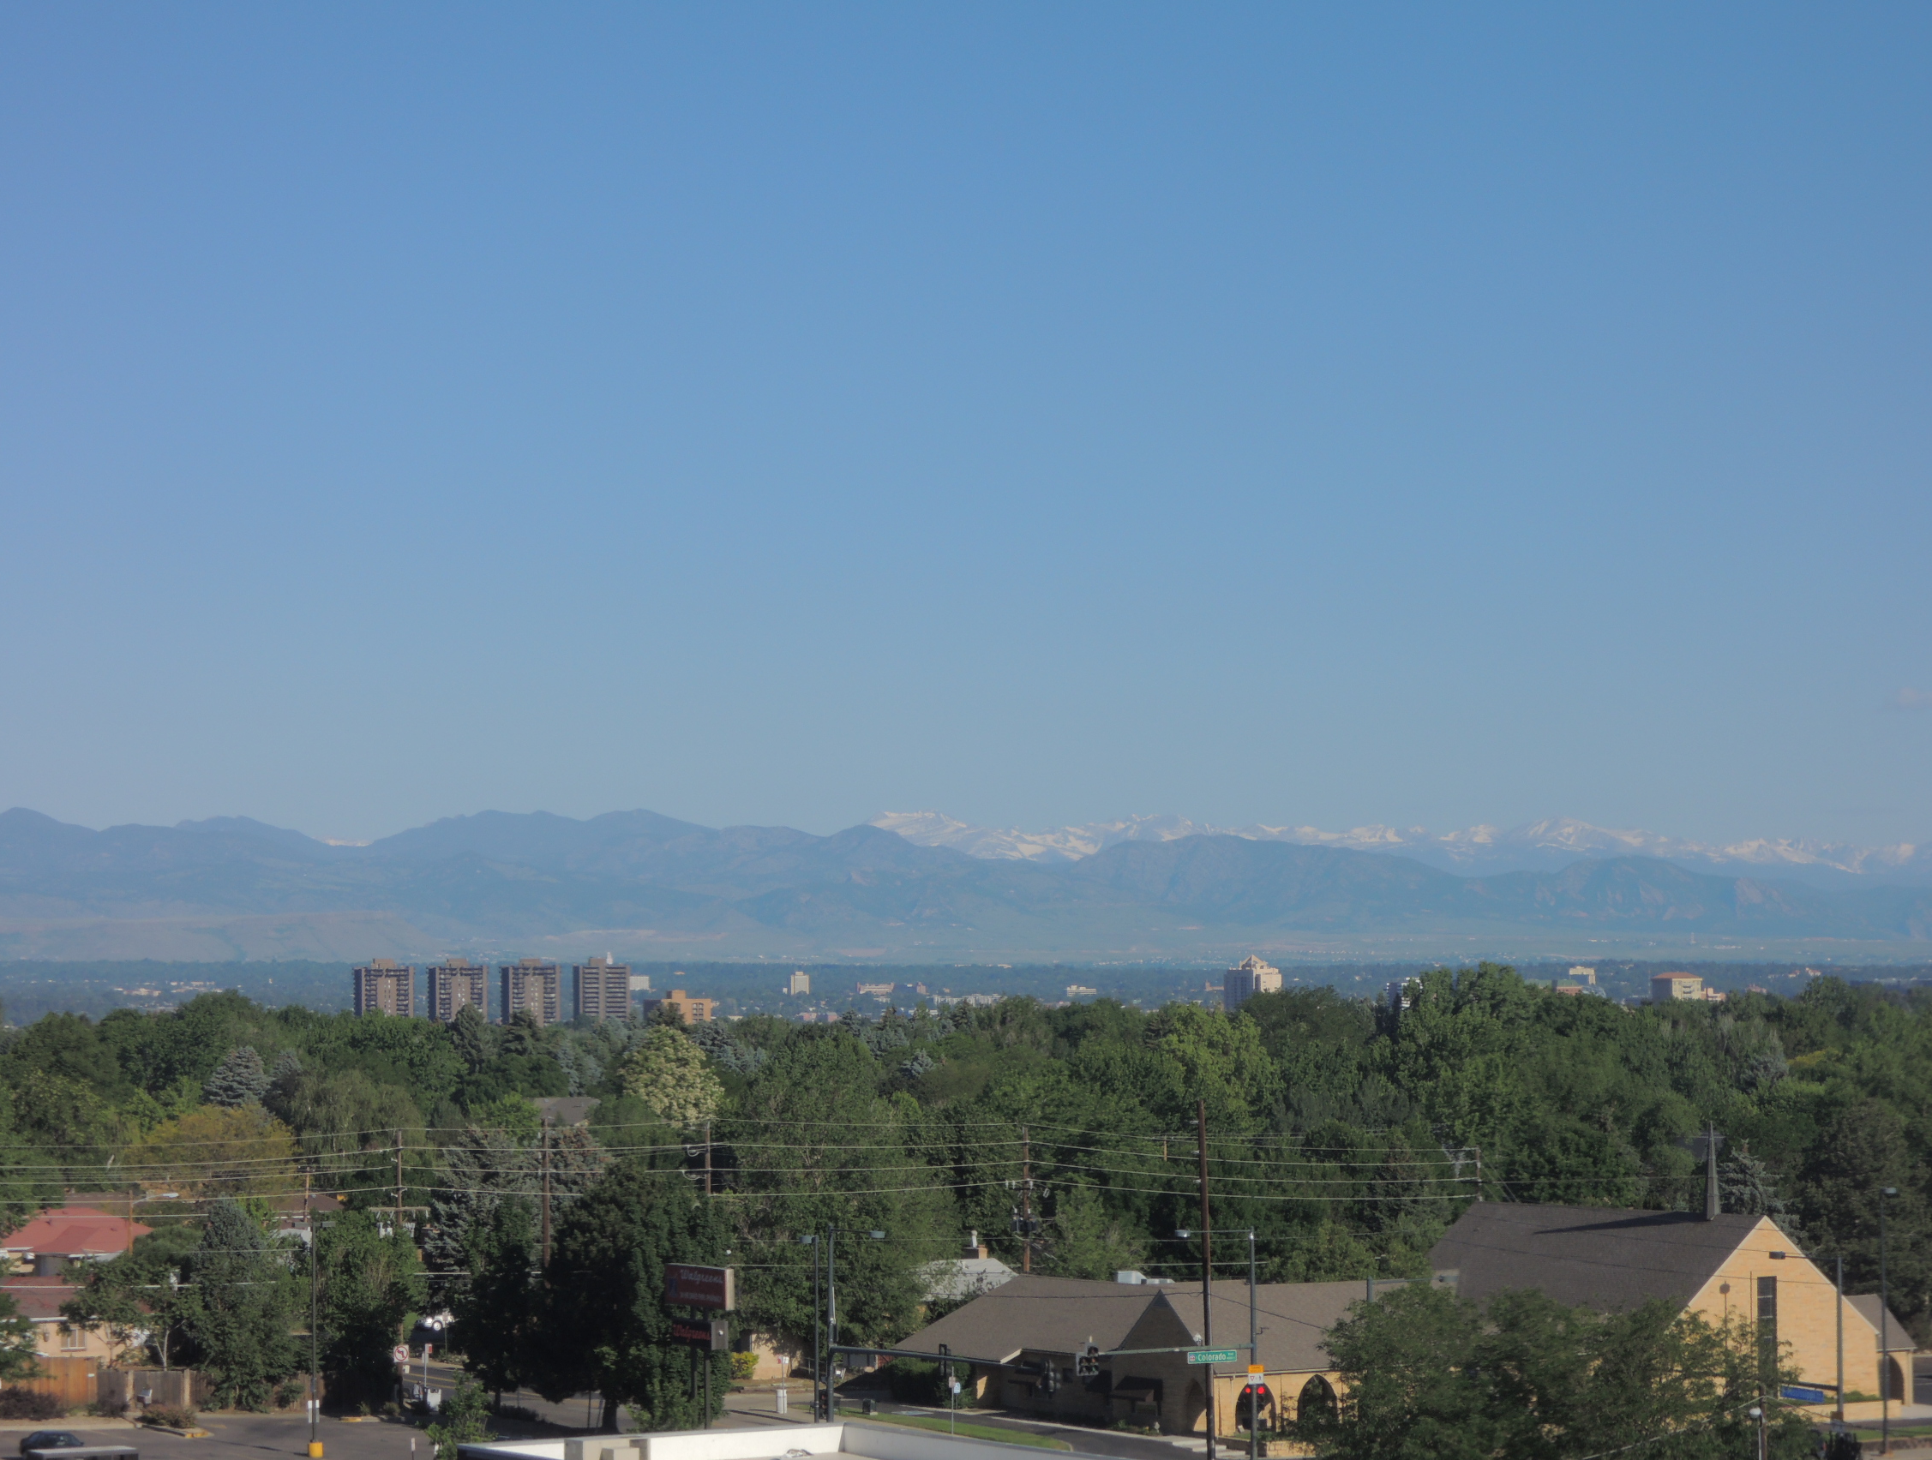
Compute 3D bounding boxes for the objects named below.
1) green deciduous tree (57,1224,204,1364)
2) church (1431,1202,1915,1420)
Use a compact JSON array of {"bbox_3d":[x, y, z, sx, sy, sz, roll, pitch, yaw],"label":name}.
[{"bbox_3d":[-38.381,26.924,258.073,6.300,7.800,6.300,0,-3,0],"label":"green deciduous tree"},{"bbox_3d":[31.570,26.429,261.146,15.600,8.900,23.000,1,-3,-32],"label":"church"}]

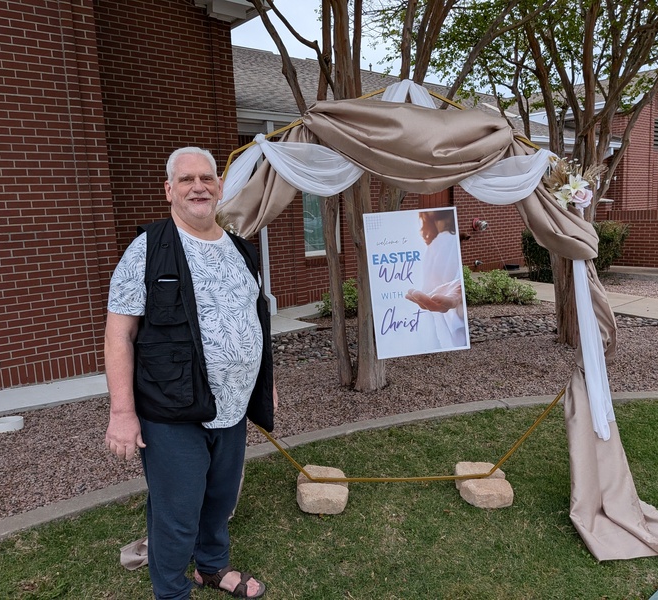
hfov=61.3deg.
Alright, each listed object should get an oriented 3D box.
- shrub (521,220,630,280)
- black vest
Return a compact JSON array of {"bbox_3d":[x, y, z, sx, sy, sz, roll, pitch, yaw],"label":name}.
[{"bbox_3d":[5.120,-1.000,11.500,1.250,1.230,1.950,-11,11,-44],"label":"shrub"},{"bbox_3d":[-0.460,0.075,2.030,0.520,0.750,0.410,-10,11,-42],"label":"black vest"}]

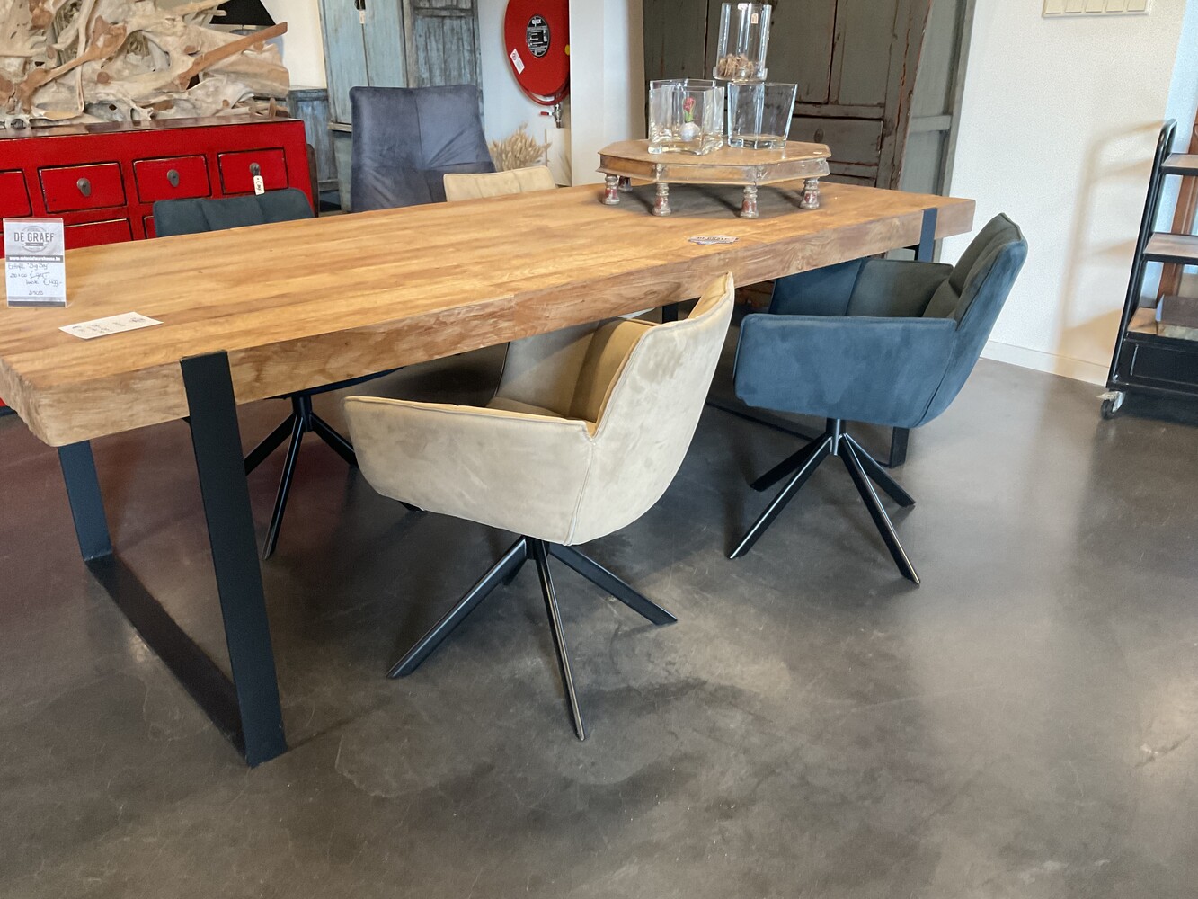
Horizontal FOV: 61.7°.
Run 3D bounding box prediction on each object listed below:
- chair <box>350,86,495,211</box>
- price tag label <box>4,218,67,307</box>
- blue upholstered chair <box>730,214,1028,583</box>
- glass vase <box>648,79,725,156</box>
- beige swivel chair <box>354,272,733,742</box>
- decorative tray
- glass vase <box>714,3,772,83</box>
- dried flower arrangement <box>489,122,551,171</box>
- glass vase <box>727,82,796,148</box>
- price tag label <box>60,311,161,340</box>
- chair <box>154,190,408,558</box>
[{"bbox_3d":[-0.718,-1.010,4.318,0.680,0.997,0.720,-6,24,-14],"label":"chair"},{"bbox_3d":[-1.014,-0.335,1.808,0.107,0.150,0.052,0,23,0],"label":"price tag label"},{"bbox_3d":[0.677,-0.161,2.513,0.610,0.840,0.610,7,24,16],"label":"blue upholstered chair"},{"bbox_3d":[0.257,-0.964,2.910,0.170,0.175,0.200,6,24,13],"label":"glass vase"},{"bbox_3d":[-0.069,0.065,1.992,0.610,0.830,0.610,10,25,21],"label":"beige swivel chair"},{"bbox_3d":[0.338,-0.802,2.929,0.645,0.138,0.645,-15,27,-32],"label":"decorative tray"},{"bbox_3d":[0.426,-1.205,2.981,0.158,0.220,0.158,0,23,0],"label":"glass vase"},{"bbox_3d":[-0.399,-1.447,4.950,0.330,0.330,0.300,0,23,0],"label":"dried flower arrangement"},{"bbox_3d":[0.455,-0.985,2.952,0.170,0.183,0.170,-21,31,-41],"label":"glass vase"},{"bbox_3d":[-0.829,-0.214,1.708,0.104,0.006,0.132,19,29,37],"label":"price tag label"},{"bbox_3d":[-0.858,-0.247,2.723,0.610,0.835,0.610,-16,28,-33],"label":"chair"}]

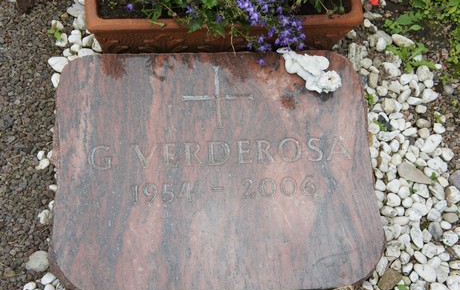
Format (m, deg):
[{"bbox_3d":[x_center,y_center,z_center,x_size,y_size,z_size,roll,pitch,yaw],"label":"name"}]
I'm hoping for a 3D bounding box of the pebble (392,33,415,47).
[{"bbox_3d":[0.395,-0.239,1.422,0.056,0.019,0.025,27,66,8],"label":"pebble"}]

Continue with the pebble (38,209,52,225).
[{"bbox_3d":[-0.348,0.136,1.183,0.024,0.019,0.029,-17,68,-12],"label":"pebble"}]

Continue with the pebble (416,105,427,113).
[{"bbox_3d":[0.413,-0.077,1.349,0.023,0.015,0.019,5,65,-3],"label":"pebble"}]

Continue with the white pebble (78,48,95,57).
[{"bbox_3d":[-0.307,-0.196,1.341,0.035,0.017,0.022,-1,65,-5],"label":"white pebble"}]

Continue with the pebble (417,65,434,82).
[{"bbox_3d":[0.433,-0.159,1.389,0.034,0.027,0.041,-28,71,-17],"label":"pebble"}]

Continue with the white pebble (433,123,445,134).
[{"bbox_3d":[0.446,-0.035,1.333,0.023,0.018,0.027,-41,75,-20],"label":"white pebble"}]

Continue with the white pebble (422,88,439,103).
[{"bbox_3d":[0.438,-0.108,1.365,0.037,0.024,0.030,-24,69,-15],"label":"white pebble"}]

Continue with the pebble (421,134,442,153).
[{"bbox_3d":[0.424,-0.003,1.315,0.056,0.022,0.028,-36,73,-19],"label":"pebble"}]

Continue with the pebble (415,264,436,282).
[{"bbox_3d":[0.374,0.245,1.196,0.051,0.023,0.029,41,68,13],"label":"pebble"}]

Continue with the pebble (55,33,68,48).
[{"bbox_3d":[-0.363,-0.225,1.349,0.025,0.020,0.033,20,65,4],"label":"pebble"}]

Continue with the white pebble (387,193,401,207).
[{"bbox_3d":[0.329,0.110,1.255,0.025,0.019,0.030,-37,73,-19],"label":"white pebble"}]

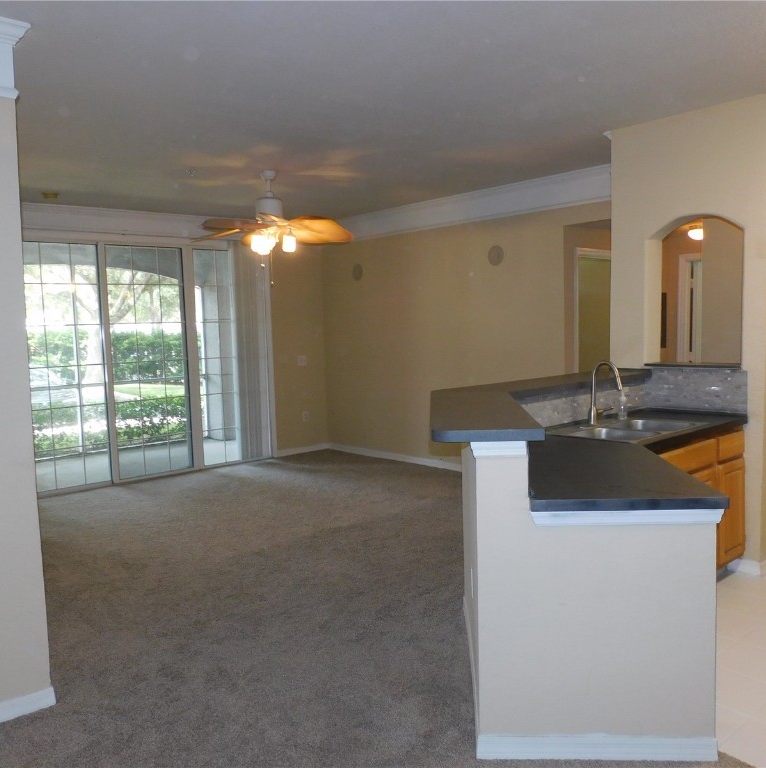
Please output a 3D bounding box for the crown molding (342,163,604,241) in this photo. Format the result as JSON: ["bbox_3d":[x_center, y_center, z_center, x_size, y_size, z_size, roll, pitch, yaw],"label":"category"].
[{"bbox_3d":[0.701,-1.682,6.800,0.101,0.292,4.024,-6,7,-40],"label":"crown molding"}]

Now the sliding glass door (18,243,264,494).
[{"bbox_3d":[-2.251,-0.212,7.086,2.666,2.294,0.121,-6,7,-40],"label":"sliding glass door"}]

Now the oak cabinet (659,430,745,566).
[{"bbox_3d":[1.433,0.685,3.946,1.207,0.865,0.614,-6,7,-40],"label":"oak cabinet"}]

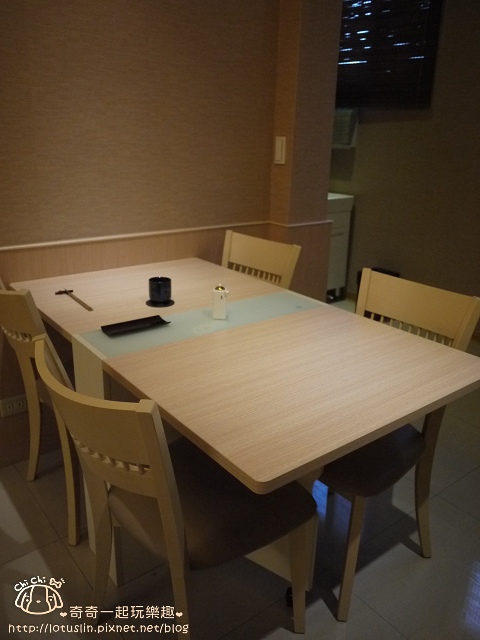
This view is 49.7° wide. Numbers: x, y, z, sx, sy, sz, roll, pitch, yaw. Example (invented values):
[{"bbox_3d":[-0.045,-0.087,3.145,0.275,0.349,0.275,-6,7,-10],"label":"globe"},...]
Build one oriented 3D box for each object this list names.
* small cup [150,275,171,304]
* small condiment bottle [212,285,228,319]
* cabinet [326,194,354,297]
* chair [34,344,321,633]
[{"bbox_3d":[-0.257,-0.094,1.665,0.071,0.073,0.071,1,19,-1],"label":"small cup"},{"bbox_3d":[-0.055,-0.056,1.547,0.046,0.102,0.040,4,20,7],"label":"small condiment bottle"},{"bbox_3d":[0.522,-0.571,4.144,0.530,0.840,0.460,-13,24,-36],"label":"cabinet"},{"bbox_3d":[-0.148,0.439,1.207,0.580,0.855,0.450,-16,26,-41],"label":"chair"}]

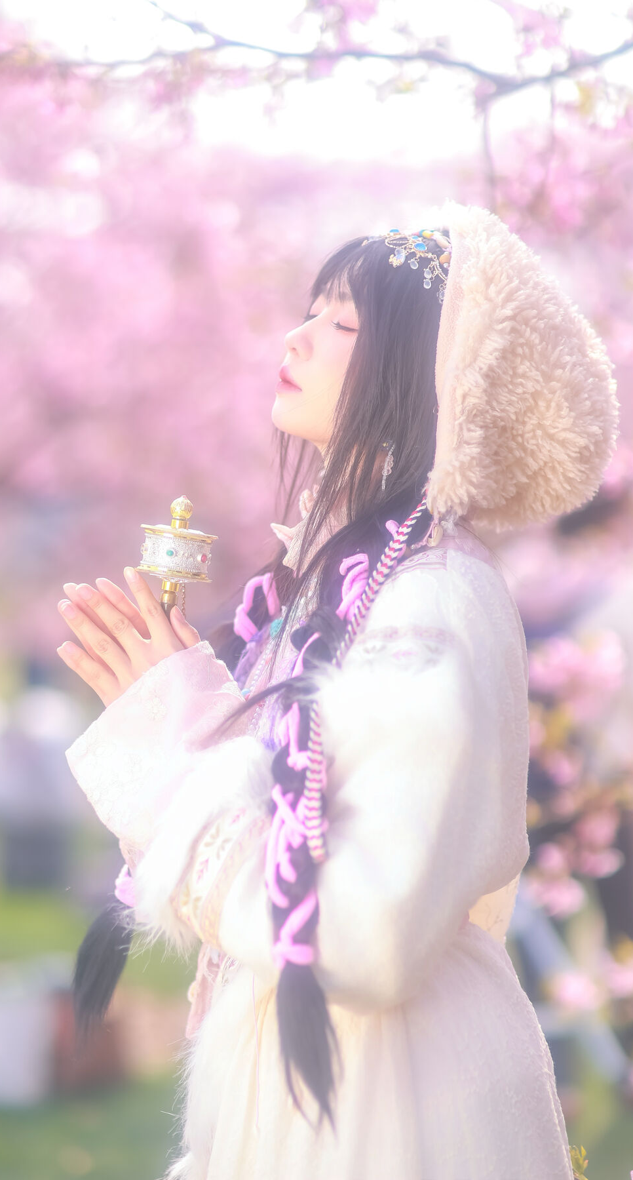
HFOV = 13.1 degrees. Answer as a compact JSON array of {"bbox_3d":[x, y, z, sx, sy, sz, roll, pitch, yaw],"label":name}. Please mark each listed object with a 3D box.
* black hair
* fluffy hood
[{"bbox_3d":[-0.032,0.077,2.360,0.340,0.770,0.280,0,-1,-20],"label":"black hair"},{"bbox_3d":[0.178,-0.193,2.380,0.175,0.280,0.240,0,-1,-15],"label":"fluffy hood"}]

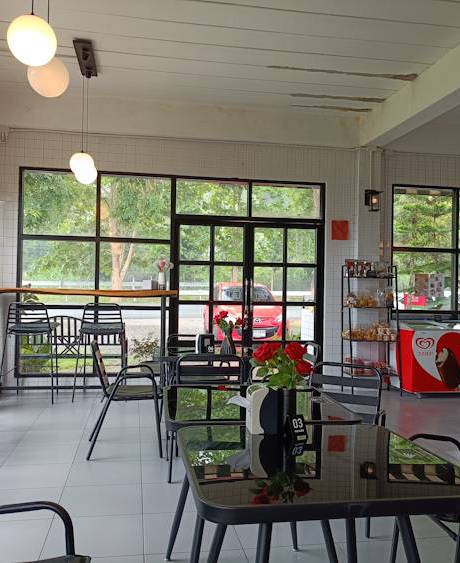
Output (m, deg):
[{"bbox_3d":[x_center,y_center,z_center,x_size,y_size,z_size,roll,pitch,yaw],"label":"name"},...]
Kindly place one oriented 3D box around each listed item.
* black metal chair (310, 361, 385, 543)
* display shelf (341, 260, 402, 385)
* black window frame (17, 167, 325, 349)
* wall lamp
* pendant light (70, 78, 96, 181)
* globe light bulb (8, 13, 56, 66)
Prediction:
[{"bbox_3d":[0.542,0.829,2.856,0.507,0.791,0.543,1,-1,23],"label":"black metal chair"},{"bbox_3d":[1.633,0.557,6.257,0.602,1.469,0.316,1,0,-4],"label":"display shelf"},{"bbox_3d":[-0.586,-0.038,6.214,3.499,2.326,0.102,1,0,-10],"label":"black window frame"},{"bbox_3d":[1.742,-0.990,6.622,0.147,0.283,0.224,1,-1,-10],"label":"wall lamp"},{"bbox_3d":[-1.450,-1.568,5.440,0.248,1.145,0.661,1,-1,-10],"label":"pendant light"},{"bbox_3d":[-0.848,-1.037,2.327,0.212,0.212,0.212,1,0,-10],"label":"globe light bulb"}]

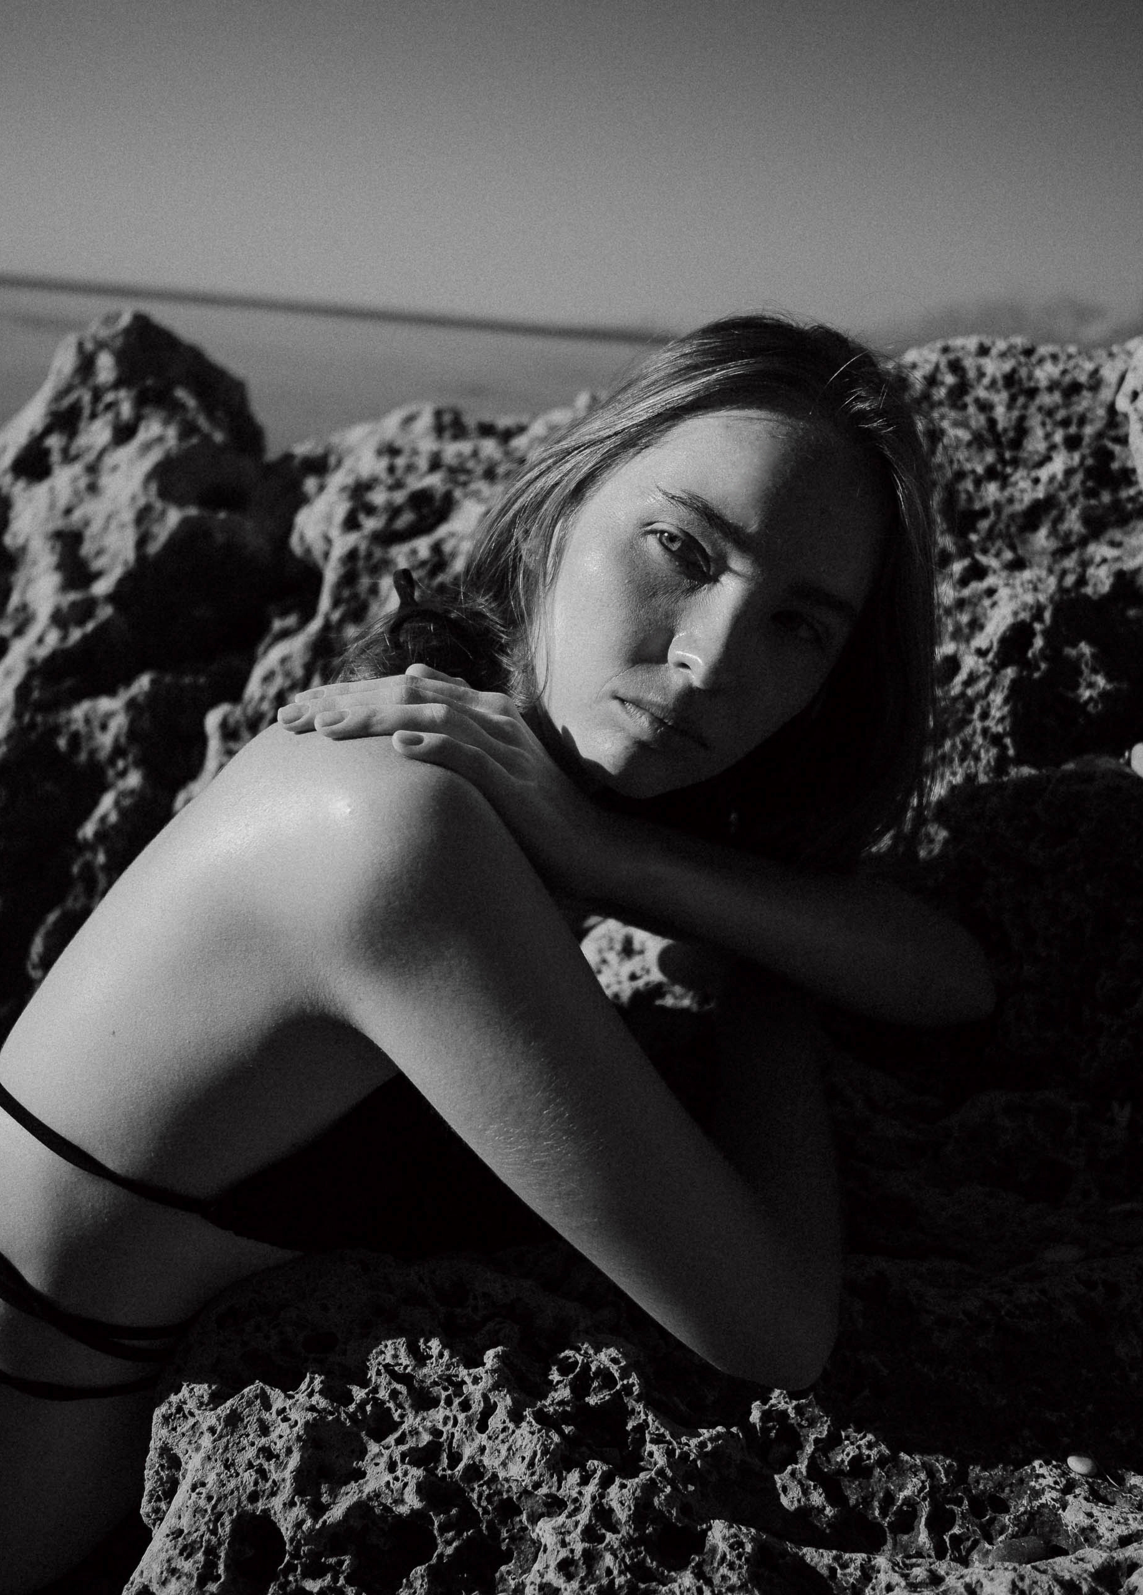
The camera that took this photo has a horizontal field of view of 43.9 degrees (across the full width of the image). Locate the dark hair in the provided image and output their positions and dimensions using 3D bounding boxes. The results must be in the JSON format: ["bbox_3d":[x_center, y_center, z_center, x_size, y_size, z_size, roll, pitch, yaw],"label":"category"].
[{"bbox_3d":[0.056,-0.109,0.722,0.275,0.275,0.220,24,14,-11],"label":"dark hair"}]

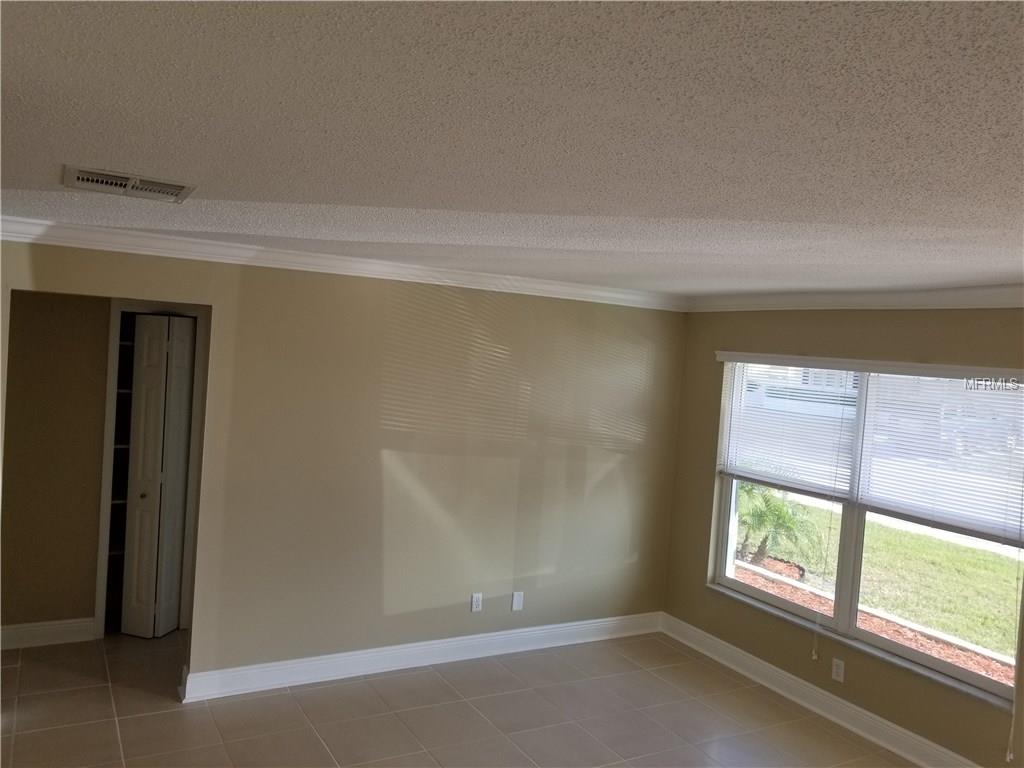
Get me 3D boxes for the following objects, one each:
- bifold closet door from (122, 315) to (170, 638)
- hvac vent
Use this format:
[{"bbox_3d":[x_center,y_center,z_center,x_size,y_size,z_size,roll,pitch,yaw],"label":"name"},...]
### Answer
[{"bbox_3d":[-2.302,0.588,4.855,0.230,2.015,0.035,4,2,11],"label":"bifold closet door"},{"bbox_3d":[-1.227,-0.634,2.471,0.355,0.022,0.325,3,2,-29],"label":"hvac vent"}]

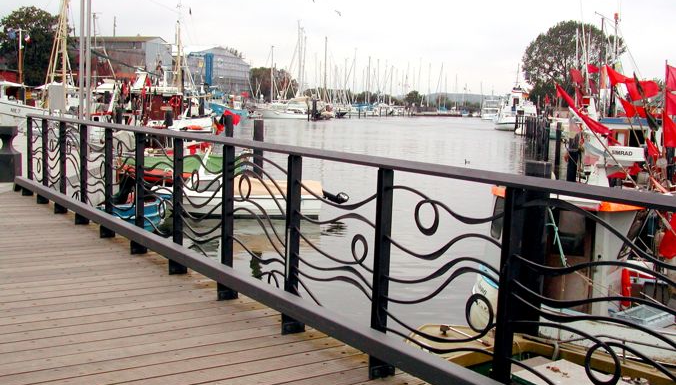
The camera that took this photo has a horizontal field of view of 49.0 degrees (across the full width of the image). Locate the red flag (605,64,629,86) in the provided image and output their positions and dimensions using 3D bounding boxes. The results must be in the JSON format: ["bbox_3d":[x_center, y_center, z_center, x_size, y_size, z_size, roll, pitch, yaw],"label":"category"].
[{"bbox_3d":[5.594,-2.333,14.800,0.480,0.370,0.140,4,7,17],"label":"red flag"}]

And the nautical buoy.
[{"bbox_3d":[4.354,1.441,11.200,0.160,0.580,0.160,4,7,17],"label":"nautical buoy"}]

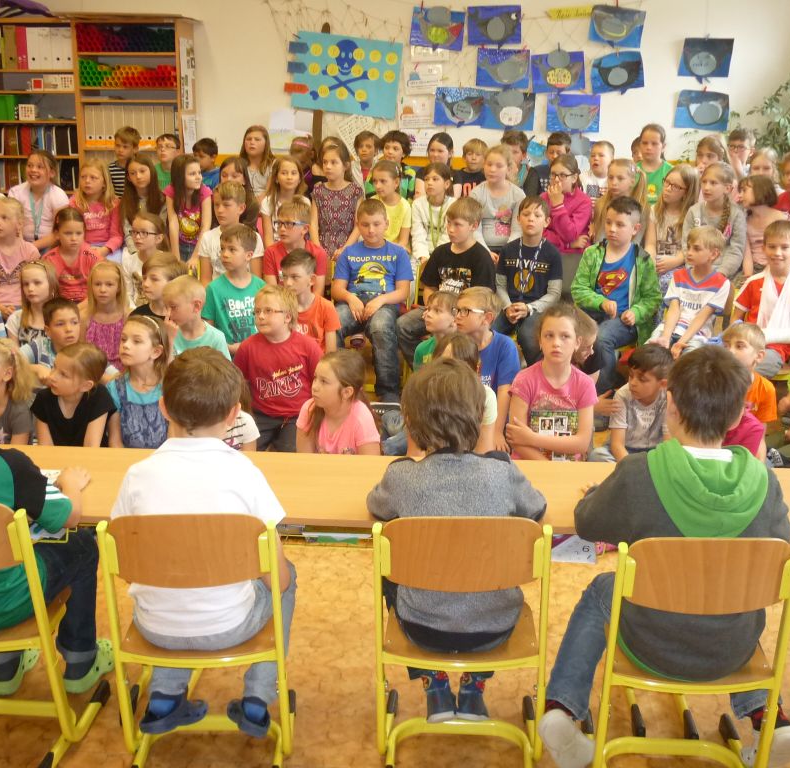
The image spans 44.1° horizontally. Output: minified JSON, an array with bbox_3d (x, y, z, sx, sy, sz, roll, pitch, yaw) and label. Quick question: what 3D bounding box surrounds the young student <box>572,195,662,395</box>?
[{"bbox_3d":[1.067,-0.301,4.750,0.440,1.120,0.600,7,17,21],"label":"young student"}]

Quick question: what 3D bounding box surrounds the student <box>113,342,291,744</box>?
[{"bbox_3d":[-0.479,0.366,2.500,0.410,0.990,0.520,2,16,4],"label":"student"}]

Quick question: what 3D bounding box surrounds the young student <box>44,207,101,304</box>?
[{"bbox_3d":[-1.600,-0.322,4.867,0.370,1.089,0.600,1,16,0],"label":"young student"}]

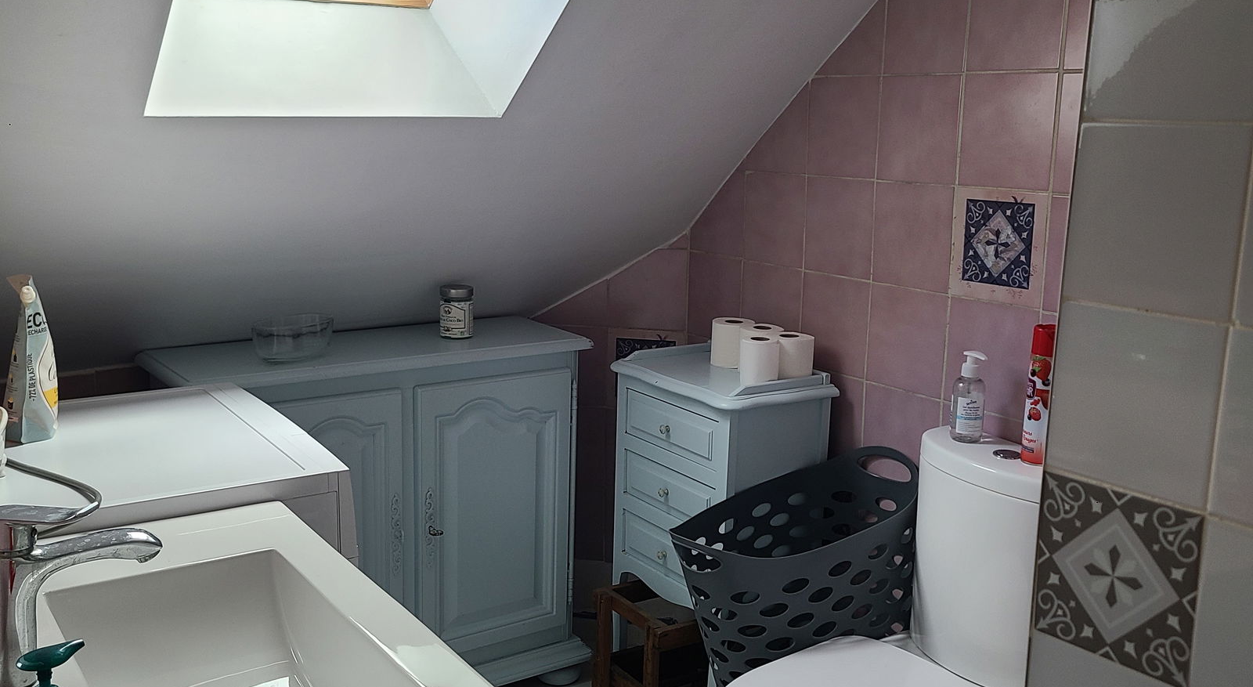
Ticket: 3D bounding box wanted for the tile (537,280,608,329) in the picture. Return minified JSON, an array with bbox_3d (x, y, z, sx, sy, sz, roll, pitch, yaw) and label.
[{"bbox_3d":[-0.134,-0.106,3.105,0.195,0.125,0.010,5,12,19],"label":"tile"}]

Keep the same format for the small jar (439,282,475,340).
[{"bbox_3d":[-0.385,-0.072,2.850,0.076,0.115,0.076,0,12,-10],"label":"small jar"}]

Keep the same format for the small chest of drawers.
[{"bbox_3d":[0.189,0.434,2.702,0.285,0.775,0.435,-6,13,-33],"label":"small chest of drawers"}]

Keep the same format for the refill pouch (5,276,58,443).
[{"bbox_3d":[-0.838,0.016,1.761,0.075,0.218,0.135,-3,12,-19],"label":"refill pouch"}]

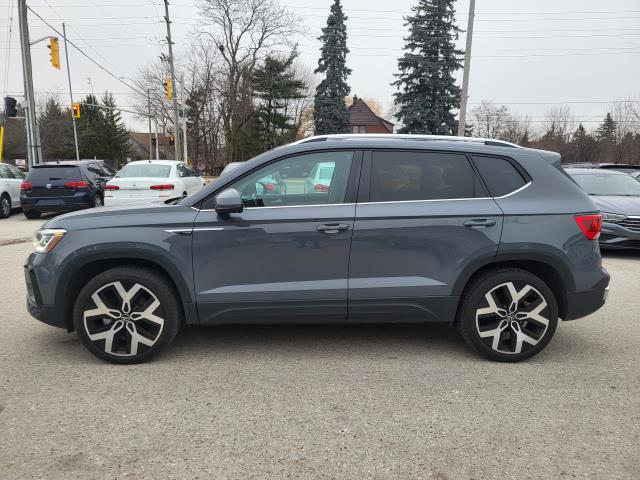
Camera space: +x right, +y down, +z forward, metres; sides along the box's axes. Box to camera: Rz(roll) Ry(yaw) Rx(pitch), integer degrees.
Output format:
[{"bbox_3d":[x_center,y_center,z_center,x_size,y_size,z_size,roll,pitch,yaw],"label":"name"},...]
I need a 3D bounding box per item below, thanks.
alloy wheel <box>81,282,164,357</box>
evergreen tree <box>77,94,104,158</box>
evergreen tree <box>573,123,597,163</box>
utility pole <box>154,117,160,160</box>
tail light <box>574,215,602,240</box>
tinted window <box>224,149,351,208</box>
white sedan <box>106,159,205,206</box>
[{"bbox_3d":[-1.325,0.520,3.358,0.540,0.540,0.200,0,9,-3],"label":"alloy wheel"},{"bbox_3d":[-22.019,-10.216,46.597,2.871,7.512,2.871,0,9,-3],"label":"evergreen tree"},{"bbox_3d":[46.133,-16.079,83.458,4.000,8.414,4.000,0,9,0],"label":"evergreen tree"},{"bbox_3d":[-16.947,-9.939,50.468,0.270,5.890,0.270,0,9,-3],"label":"utility pole"},{"bbox_3d":[1.857,-0.095,3.375,0.270,0.180,0.250,0,9,-1],"label":"tail light"},{"bbox_3d":[-0.210,-0.419,3.264,0.920,0.410,0.070,0,-12,-1],"label":"tinted window"},{"bbox_3d":[-4.229,-1.524,13.443,1.820,1.460,4.720,1,9,1],"label":"white sedan"}]

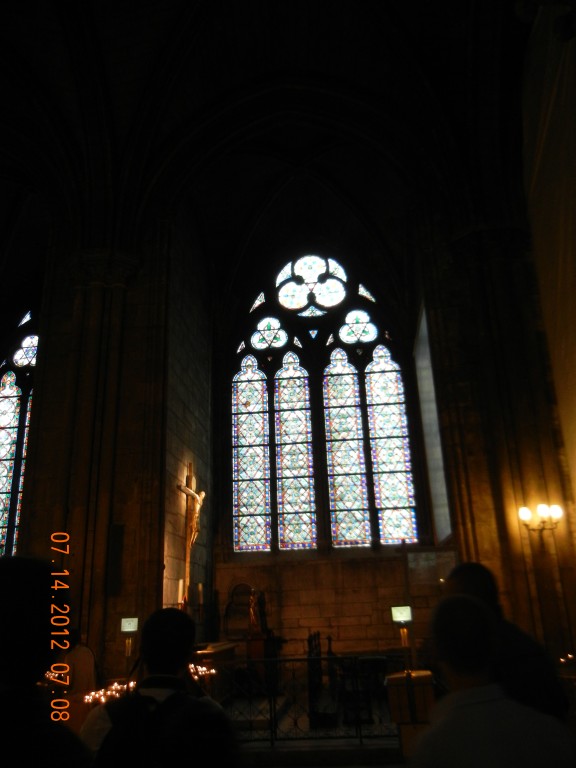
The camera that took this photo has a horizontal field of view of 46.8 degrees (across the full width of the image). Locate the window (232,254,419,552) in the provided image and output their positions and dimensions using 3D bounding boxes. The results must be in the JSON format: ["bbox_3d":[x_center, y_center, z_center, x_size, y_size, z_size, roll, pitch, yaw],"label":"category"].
[{"bbox_3d":[0.647,0.144,14.654,3.793,6.833,0.300,-4,-20,5],"label":"window"}]

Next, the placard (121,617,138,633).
[{"bbox_3d":[-1.887,2.873,7.939,0.201,0.142,0.030,-4,-20,5],"label":"placard"}]

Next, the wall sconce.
[{"bbox_3d":[3.016,1.606,7.950,0.472,0.309,0.350,-4,-20,5],"label":"wall sconce"}]

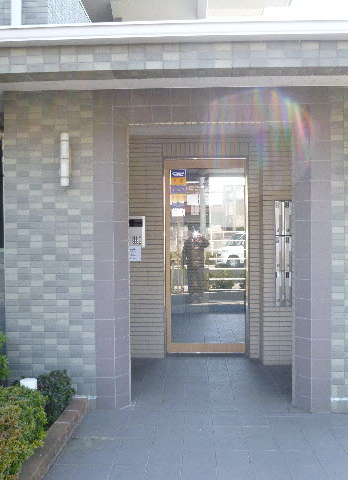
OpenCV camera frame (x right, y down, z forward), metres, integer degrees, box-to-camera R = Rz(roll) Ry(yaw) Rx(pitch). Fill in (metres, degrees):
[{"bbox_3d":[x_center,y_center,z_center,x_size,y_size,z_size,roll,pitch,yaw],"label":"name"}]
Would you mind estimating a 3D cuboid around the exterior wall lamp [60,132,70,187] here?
[{"bbox_3d":[-0.817,-0.605,3.518,0.067,0.405,0.120,0,0,2],"label":"exterior wall lamp"}]

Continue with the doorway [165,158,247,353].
[{"bbox_3d":[0.346,0.174,5.083,0.900,2.130,0.140,0,0,2],"label":"doorway"}]

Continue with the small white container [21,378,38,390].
[{"bbox_3d":[-1.024,1.072,3.270,0.122,0.160,0.122,0,0,2],"label":"small white container"}]

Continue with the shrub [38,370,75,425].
[{"bbox_3d":[-0.841,1.111,3.280,0.280,0.350,0.300,0,0,2],"label":"shrub"}]

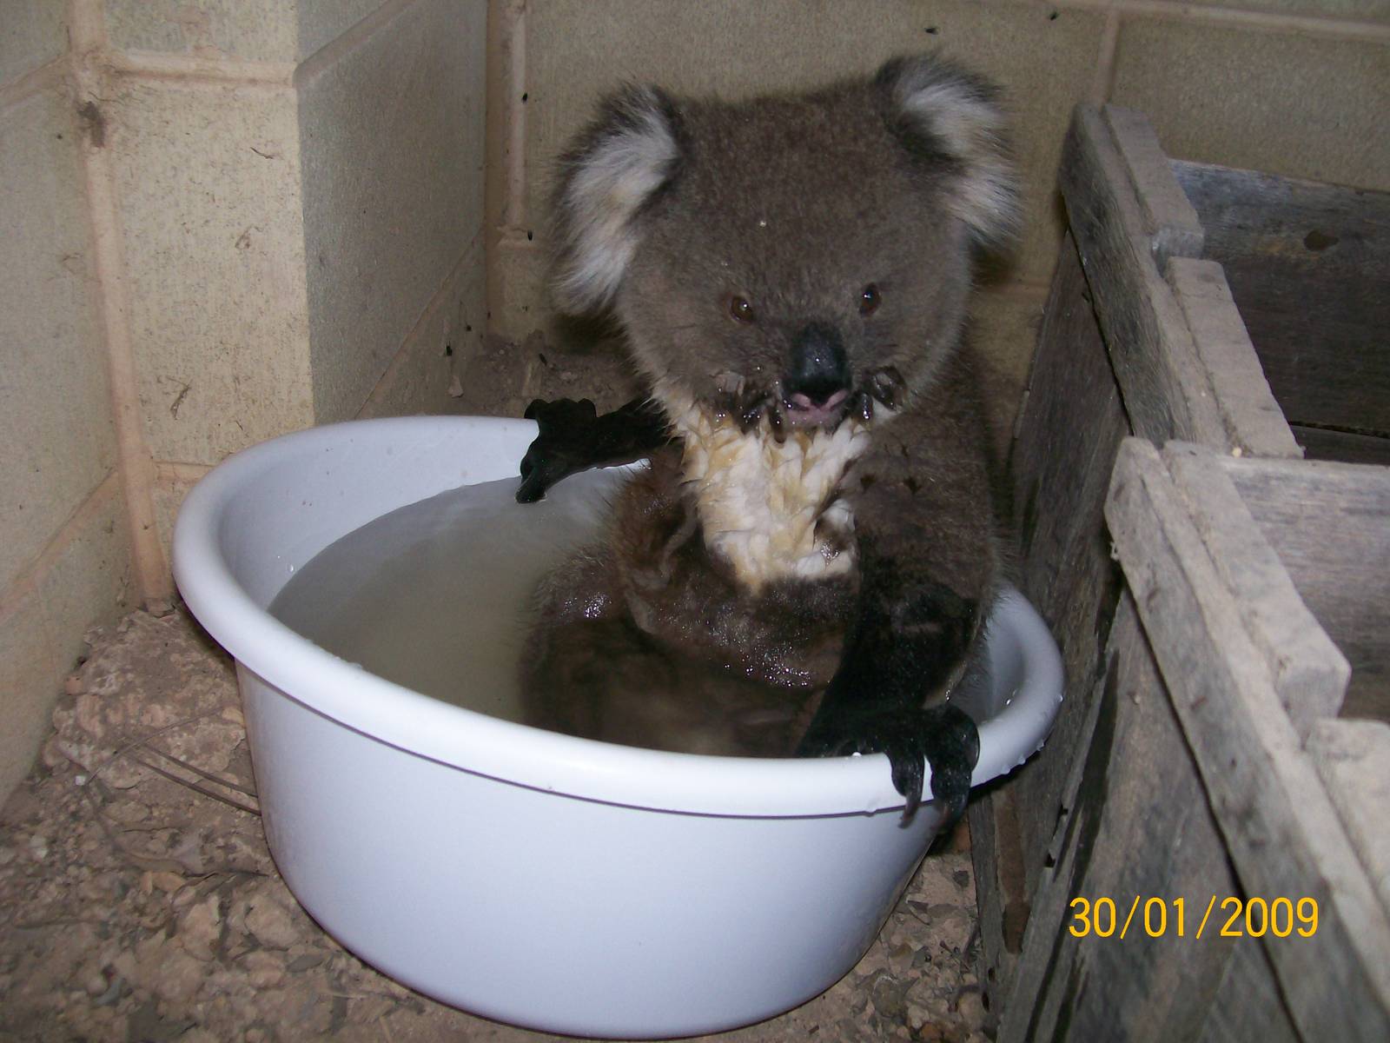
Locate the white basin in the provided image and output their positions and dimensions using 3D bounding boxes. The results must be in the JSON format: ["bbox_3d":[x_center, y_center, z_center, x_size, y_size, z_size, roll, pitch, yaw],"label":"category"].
[{"bbox_3d":[-0.037,0.078,0.600,0.349,0.150,0.349,11,18,-1],"label":"white basin"}]

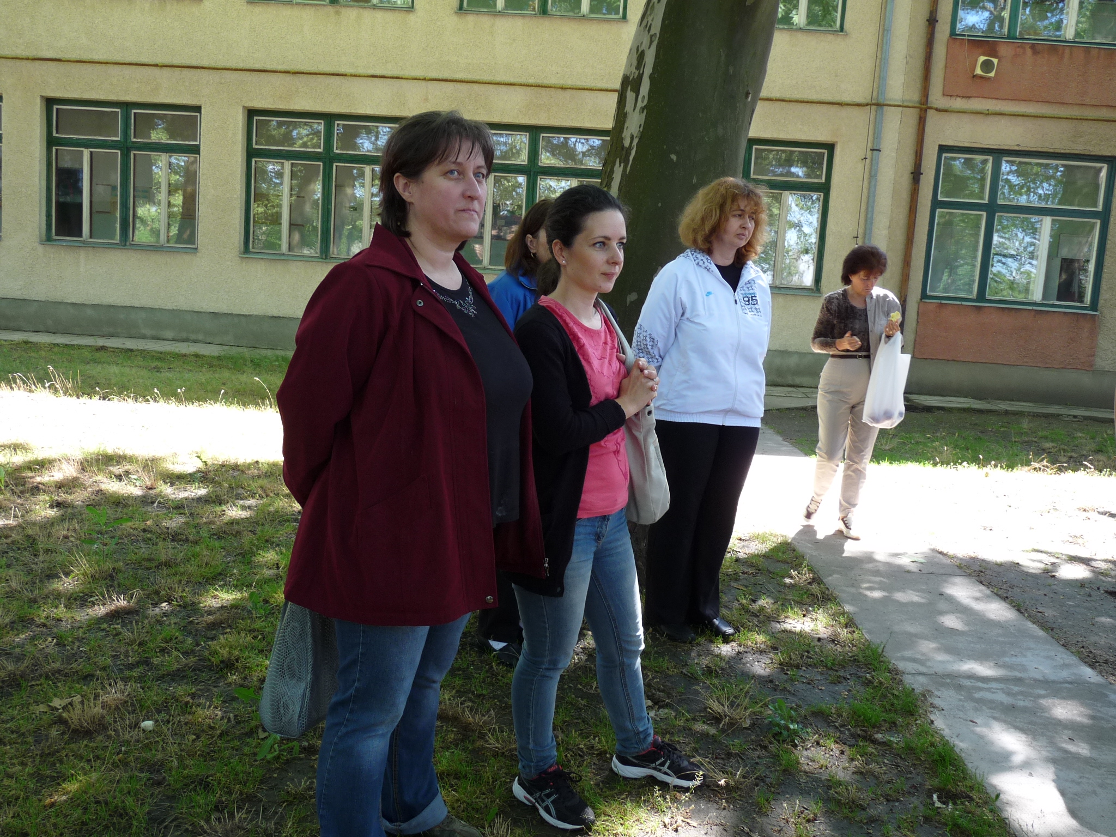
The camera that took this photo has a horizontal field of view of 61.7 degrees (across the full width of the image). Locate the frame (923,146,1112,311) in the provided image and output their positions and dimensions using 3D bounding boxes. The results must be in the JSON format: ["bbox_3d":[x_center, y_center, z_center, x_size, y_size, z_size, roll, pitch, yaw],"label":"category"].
[{"bbox_3d":[6.798,-2.801,13.857,2.568,2.256,0.150,4,6,2],"label":"frame"}]

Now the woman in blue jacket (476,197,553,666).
[{"bbox_3d":[-0.134,0.046,3.338,0.360,1.640,0.480,9,8,38],"label":"woman in blue jacket"}]

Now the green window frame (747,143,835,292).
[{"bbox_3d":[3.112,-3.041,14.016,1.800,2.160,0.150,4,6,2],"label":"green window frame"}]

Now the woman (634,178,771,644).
[{"bbox_3d":[0.545,-0.028,3.469,0.500,1.700,0.360,-1,8,-36],"label":"woman"}]

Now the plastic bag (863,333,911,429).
[{"bbox_3d":[1.861,-0.210,5.300,0.245,0.540,0.150,5,6,10],"label":"plastic bag"}]

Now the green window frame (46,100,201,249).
[{"bbox_3d":[-6.643,-3.724,14.353,2.388,2.146,0.150,4,6,2],"label":"green window frame"}]

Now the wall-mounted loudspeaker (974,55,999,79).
[{"bbox_3d":[5.939,-4.865,12.971,0.239,0.237,0.120,12,7,2],"label":"wall-mounted loudspeaker"}]

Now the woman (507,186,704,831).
[{"bbox_3d":[0.164,0.221,2.429,0.450,1.620,0.480,8,8,35],"label":"woman"}]

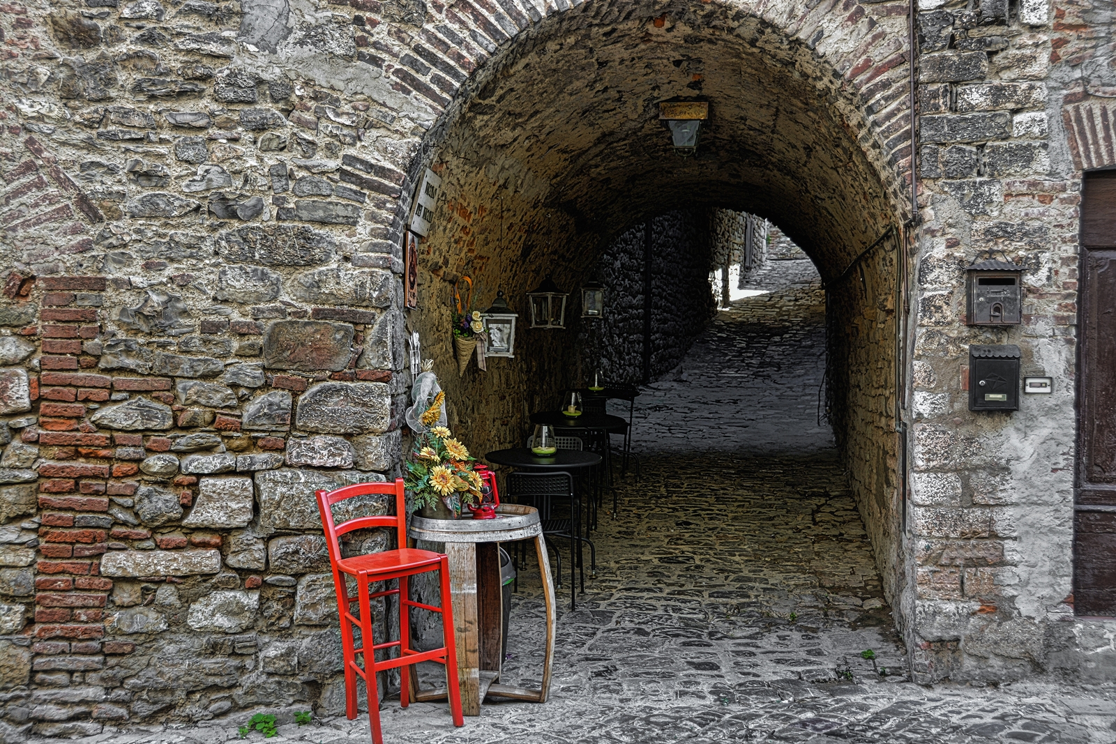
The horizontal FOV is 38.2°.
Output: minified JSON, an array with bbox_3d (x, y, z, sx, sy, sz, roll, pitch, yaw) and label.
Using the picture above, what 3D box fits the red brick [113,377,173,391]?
[{"bbox_3d":[-1.757,0.053,6.895,0.251,0.055,0.130,1,0,1],"label":"red brick"}]

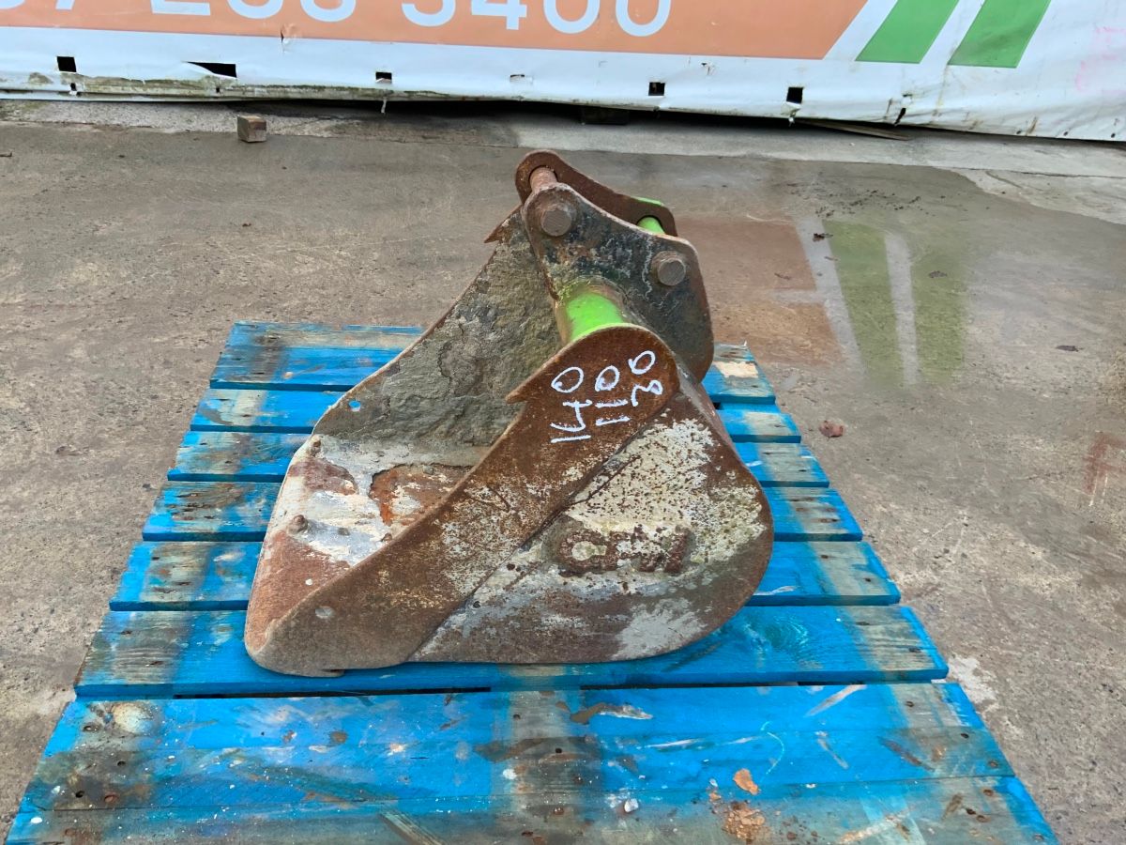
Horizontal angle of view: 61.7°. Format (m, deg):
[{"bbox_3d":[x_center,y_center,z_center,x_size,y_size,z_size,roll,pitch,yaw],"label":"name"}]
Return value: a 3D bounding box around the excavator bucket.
[{"bbox_3d":[-0.071,-0.056,1.156,0.588,0.528,0.460,1,30,-8],"label":"excavator bucket"}]

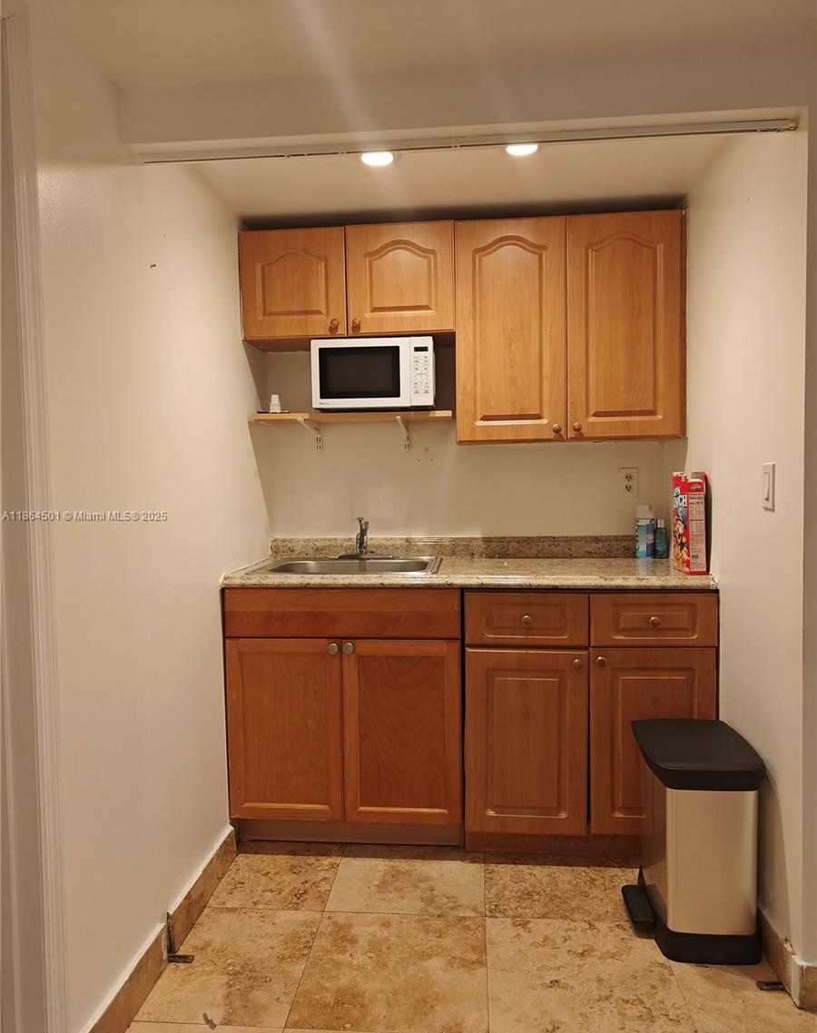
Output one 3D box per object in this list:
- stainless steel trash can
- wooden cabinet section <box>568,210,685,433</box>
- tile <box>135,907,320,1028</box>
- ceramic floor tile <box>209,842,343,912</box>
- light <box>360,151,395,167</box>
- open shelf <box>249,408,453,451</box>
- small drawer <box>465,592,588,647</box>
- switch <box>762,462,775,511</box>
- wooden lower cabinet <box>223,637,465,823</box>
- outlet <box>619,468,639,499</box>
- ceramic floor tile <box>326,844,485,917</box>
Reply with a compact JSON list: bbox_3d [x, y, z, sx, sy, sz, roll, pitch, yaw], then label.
[{"bbox_3d":[0.768,0.873,2.092,0.299,0.500,0.385,0,3,5],"label":"stainless steel trash can"},{"bbox_3d":[0.751,-0.654,2.726,0.390,0.757,0.305,0,3,5],"label":"wooden cabinet section"},{"bbox_3d":[-0.434,1.138,1.927,0.354,0.012,0.462,0,2,5],"label":"tile"},{"bbox_3d":[-0.398,1.119,2.368,0.352,0.012,0.422,0,2,5],"label":"ceramic floor tile"},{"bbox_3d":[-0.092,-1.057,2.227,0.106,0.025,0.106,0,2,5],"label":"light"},{"bbox_3d":[-0.201,-0.315,2.836,0.737,0.132,0.267,0,3,5],"label":"open shelf"},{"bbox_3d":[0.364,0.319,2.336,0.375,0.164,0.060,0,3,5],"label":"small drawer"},{"bbox_3d":[0.911,-0.076,1.918,0.008,0.116,0.072,0,2,5],"label":"switch"},{"bbox_3d":[-0.187,0.676,2.709,0.762,0.602,0.560,0,2,5],"label":"wooden lower cabinet"},{"bbox_3d":[0.846,-0.128,2.893,0.072,0.116,0.011,0,3,5],"label":"outlet"},{"bbox_3d":[0.006,1.123,2.369,0.458,0.012,0.451,0,3,5],"label":"ceramic floor tile"}]

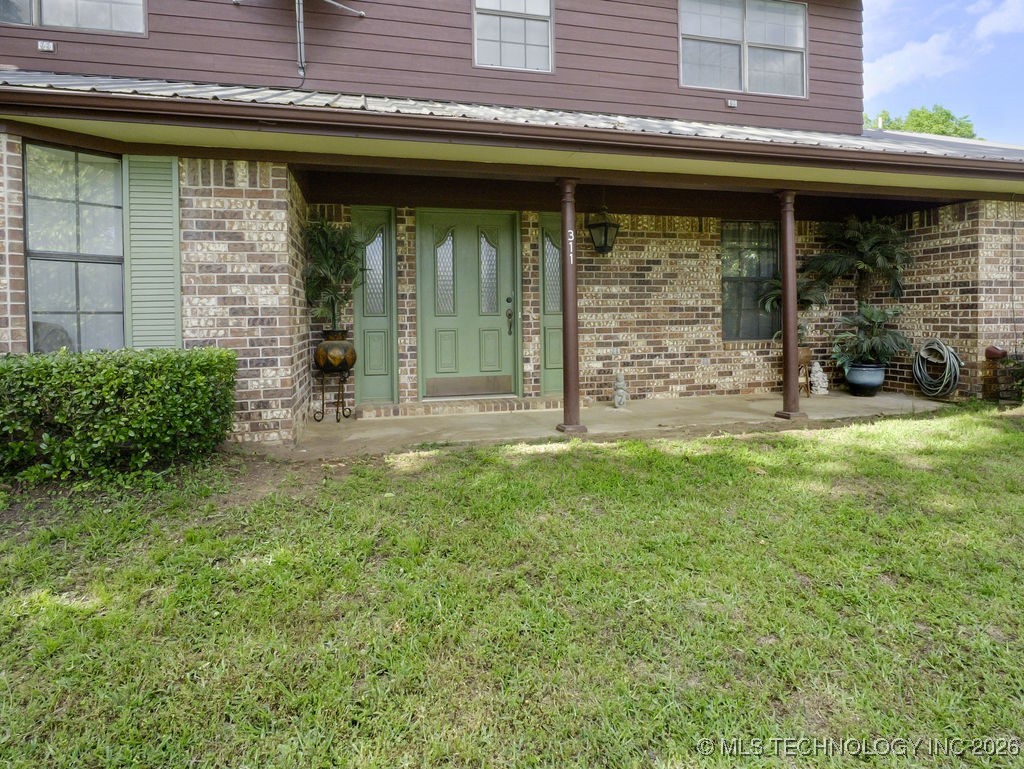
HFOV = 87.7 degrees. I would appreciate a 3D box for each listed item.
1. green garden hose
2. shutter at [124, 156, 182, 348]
[{"bbox_3d":[4.848,-0.182,6.070,0.180,0.670,0.440,-1,2,-12],"label":"green garden hose"},{"bbox_3d":[-2.591,-0.903,3.850,0.355,1.480,0.035,-1,2,-12],"label":"shutter"}]

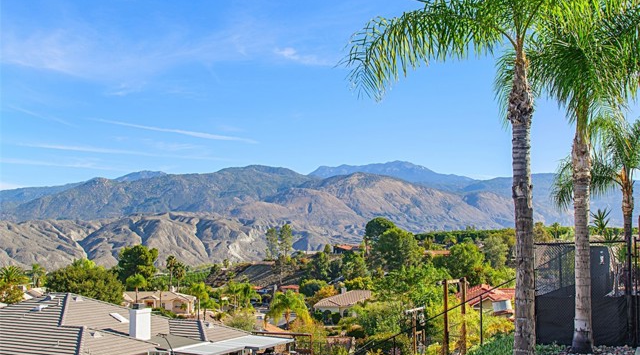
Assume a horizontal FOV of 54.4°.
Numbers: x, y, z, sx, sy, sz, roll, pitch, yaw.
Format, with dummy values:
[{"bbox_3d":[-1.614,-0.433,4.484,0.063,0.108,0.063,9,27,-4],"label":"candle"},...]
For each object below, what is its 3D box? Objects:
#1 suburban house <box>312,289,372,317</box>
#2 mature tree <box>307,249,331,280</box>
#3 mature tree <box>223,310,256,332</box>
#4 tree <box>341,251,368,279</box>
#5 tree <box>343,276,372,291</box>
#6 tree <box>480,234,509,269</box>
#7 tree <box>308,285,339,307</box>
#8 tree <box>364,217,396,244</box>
[{"bbox_3d":[4.630,23.606,113.000,13.000,5.400,16.000,-1,-5,17],"label":"suburban house"},{"bbox_3d":[-0.439,25.883,182.000,7.100,9.000,7.000,0,-4,0],"label":"mature tree"},{"bbox_3d":[-8.048,14.831,63.000,3.400,3.500,3.300,0,-4,0],"label":"mature tree"},{"bbox_3d":[9.702,24.888,175.000,7.900,9.000,7.600,0,-4,0],"label":"tree"},{"bbox_3d":[8.166,22.909,132.000,5.900,4.400,5.600,0,-4,0],"label":"tree"},{"bbox_3d":[32.247,14.137,115.000,5.300,7.400,5.200,0,-4,0],"label":"tree"},{"bbox_3d":[0.686,23.624,122.000,5.800,5.400,5.600,0,-4,0],"label":"tree"},{"bbox_3d":[17.305,16.447,178.000,9.200,10.800,8.800,0,-4,0],"label":"tree"}]

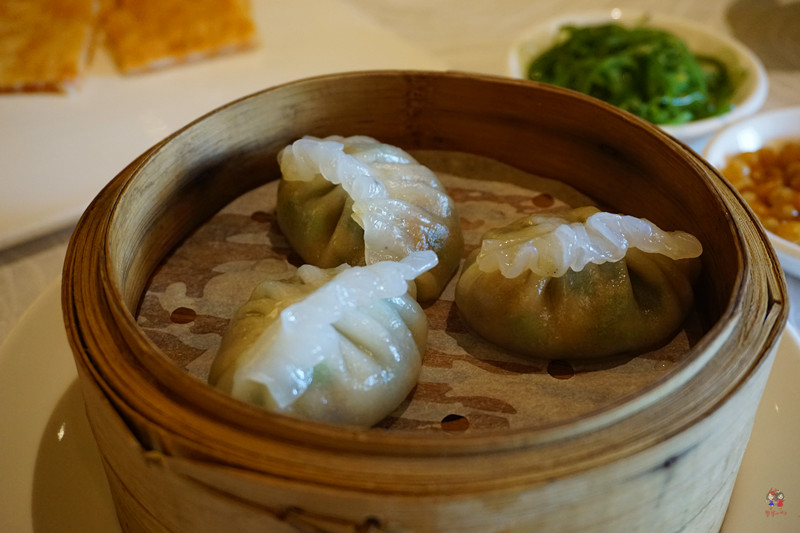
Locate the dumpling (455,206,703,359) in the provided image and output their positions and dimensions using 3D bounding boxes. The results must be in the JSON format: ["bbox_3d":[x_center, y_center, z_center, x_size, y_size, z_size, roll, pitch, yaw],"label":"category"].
[{"bbox_3d":[0.045,0.000,0.255,0.061,0.031,0.041,-4,38,-5],"label":"dumpling"}]

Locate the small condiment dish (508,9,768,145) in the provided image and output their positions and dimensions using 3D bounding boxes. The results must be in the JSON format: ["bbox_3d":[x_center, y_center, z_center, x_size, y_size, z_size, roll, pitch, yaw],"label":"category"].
[{"bbox_3d":[0.092,-0.067,0.411,0.099,0.029,0.099,0,38,0],"label":"small condiment dish"}]

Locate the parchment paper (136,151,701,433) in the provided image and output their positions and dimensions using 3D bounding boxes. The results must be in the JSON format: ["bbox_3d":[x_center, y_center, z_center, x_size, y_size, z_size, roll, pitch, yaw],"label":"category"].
[{"bbox_3d":[0.005,0.008,0.268,0.145,0.004,0.145,0,38,0],"label":"parchment paper"}]

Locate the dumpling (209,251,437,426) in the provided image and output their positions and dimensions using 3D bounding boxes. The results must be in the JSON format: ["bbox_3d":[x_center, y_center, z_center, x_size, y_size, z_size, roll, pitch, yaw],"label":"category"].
[{"bbox_3d":[-0.018,0.016,0.234,0.042,0.032,0.062,25,45,29],"label":"dumpling"}]

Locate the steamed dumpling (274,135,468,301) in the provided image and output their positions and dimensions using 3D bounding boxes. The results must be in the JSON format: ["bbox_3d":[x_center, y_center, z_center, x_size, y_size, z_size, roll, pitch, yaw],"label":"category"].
[{"bbox_3d":[-0.009,-0.019,0.277,0.044,0.033,0.065,-26,45,-30],"label":"steamed dumpling"}]

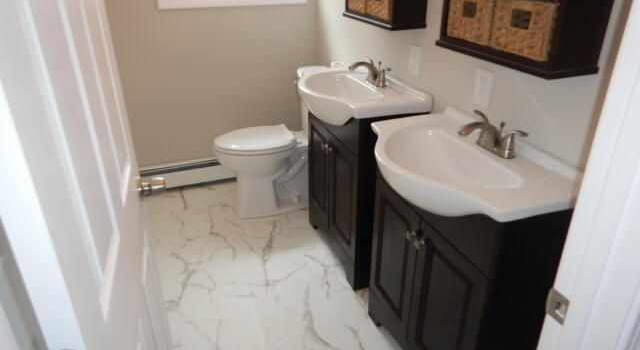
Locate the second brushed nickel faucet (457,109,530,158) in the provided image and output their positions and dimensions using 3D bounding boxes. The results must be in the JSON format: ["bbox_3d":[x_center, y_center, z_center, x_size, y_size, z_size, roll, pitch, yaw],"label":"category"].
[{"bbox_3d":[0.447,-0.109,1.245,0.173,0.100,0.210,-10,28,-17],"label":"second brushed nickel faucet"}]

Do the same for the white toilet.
[{"bbox_3d":[-0.215,-0.171,2.561,0.767,0.750,0.460,-10,28,-17],"label":"white toilet"}]

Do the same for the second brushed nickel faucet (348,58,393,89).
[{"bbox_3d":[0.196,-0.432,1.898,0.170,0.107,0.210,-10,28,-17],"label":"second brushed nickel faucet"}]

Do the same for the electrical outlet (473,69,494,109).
[{"bbox_3d":[0.525,-0.278,1.430,0.008,0.115,0.076,-10,28,-17],"label":"electrical outlet"}]

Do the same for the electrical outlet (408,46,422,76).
[{"bbox_3d":[0.382,-0.462,1.800,0.008,0.115,0.076,-10,28,-17],"label":"electrical outlet"}]

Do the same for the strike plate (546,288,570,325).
[{"bbox_3d":[0.412,0.228,0.763,0.006,0.054,0.036,-10,28,-17],"label":"strike plate"}]

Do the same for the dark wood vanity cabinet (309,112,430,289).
[{"bbox_3d":[0.193,-0.004,2.136,0.306,0.814,0.629,-10,28,-17],"label":"dark wood vanity cabinet"}]

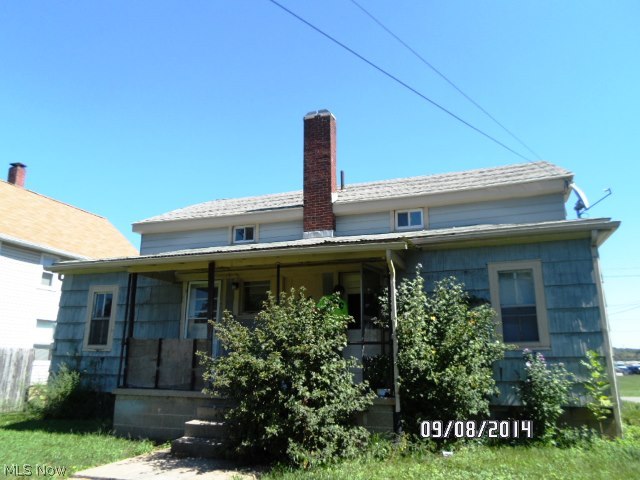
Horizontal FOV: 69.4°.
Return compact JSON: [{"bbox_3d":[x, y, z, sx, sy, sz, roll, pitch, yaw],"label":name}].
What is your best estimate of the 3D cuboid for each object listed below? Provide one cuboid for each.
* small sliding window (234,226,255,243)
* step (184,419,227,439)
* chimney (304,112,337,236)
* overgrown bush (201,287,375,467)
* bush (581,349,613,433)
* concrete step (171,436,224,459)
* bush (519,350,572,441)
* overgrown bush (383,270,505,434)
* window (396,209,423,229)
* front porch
[{"bbox_3d":[-1.971,-0.146,12.027,0.600,0.420,0.100,-5,-13,19],"label":"small sliding window"},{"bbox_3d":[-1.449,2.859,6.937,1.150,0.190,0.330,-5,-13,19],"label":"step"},{"bbox_3d":[0.025,-1.568,11.661,0.720,3.240,0.480,-5,-13,19],"label":"chimney"},{"bbox_3d":[-0.430,1.731,6.009,2.320,2.250,1.850,-5,-13,19],"label":"overgrown bush"},{"bbox_3d":[3.879,2.121,6.495,0.410,1.170,0.420,-5,-13,19],"label":"bush"},{"bbox_3d":[-1.519,2.976,6.578,1.200,0.200,0.400,-5,-13,19],"label":"concrete step"},{"bbox_3d":[3.176,2.183,6.516,0.660,1.220,0.650,-5,-13,19],"label":"bush"},{"bbox_3d":[1.810,1.643,6.887,1.820,2.380,1.450,-5,-13,19],"label":"overgrown bush"},{"bbox_3d":[2.069,-0.501,10.658,0.600,0.430,0.100,-5,-13,19],"label":"window"},{"bbox_3d":[-0.976,1.828,7.779,5.050,2.880,1.600,-5,-13,19],"label":"front porch"}]

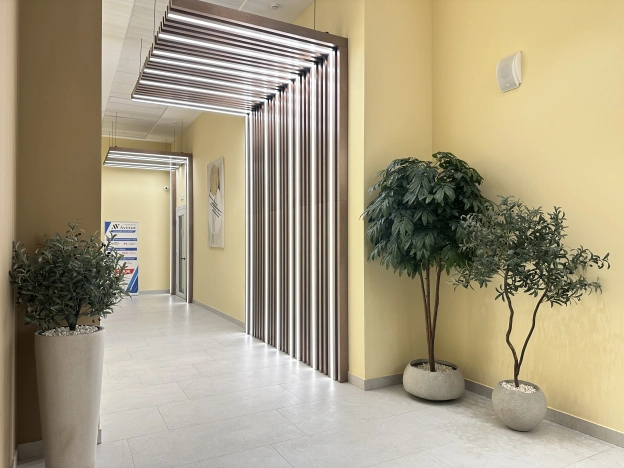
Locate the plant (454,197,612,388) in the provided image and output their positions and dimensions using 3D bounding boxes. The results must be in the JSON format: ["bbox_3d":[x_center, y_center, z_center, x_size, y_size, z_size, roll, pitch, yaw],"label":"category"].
[{"bbox_3d":[1.664,0.476,3.440,0.795,1.590,1.208,0,-1,-28],"label":"plant"}]

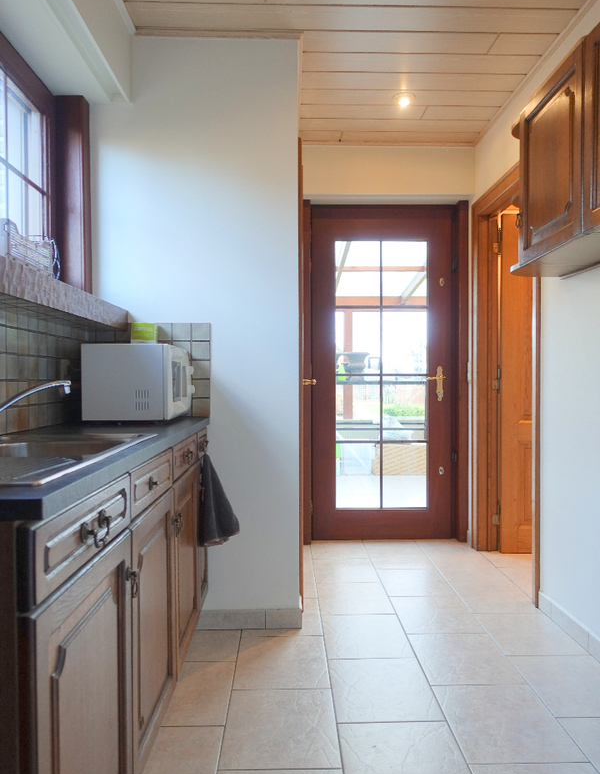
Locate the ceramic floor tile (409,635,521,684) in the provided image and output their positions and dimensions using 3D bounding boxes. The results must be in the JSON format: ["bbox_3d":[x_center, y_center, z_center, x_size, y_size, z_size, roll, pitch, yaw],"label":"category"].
[{"bbox_3d":[0.604,1.012,2.238,0.331,0.010,0.411,0,1,-1],"label":"ceramic floor tile"}]

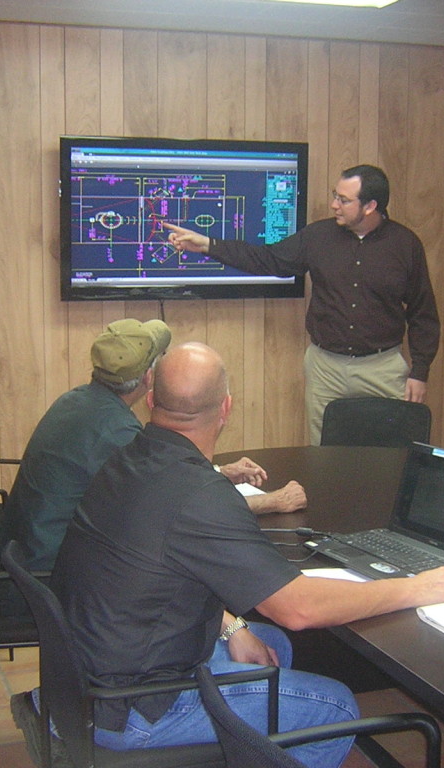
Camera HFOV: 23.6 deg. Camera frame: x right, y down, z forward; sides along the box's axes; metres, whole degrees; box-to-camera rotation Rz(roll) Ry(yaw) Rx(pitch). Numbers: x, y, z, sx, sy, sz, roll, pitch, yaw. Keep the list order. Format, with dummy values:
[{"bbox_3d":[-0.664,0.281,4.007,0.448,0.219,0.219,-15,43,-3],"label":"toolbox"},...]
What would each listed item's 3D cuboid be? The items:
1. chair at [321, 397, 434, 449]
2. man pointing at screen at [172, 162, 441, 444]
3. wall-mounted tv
[{"bbox_3d":[0.637,0.524,4.178,0.570,0.880,0.570,0,8,-1],"label":"chair"},{"bbox_3d":[0.357,0.007,4.474,1.100,1.820,0.450,1,8,10],"label":"man pointing at screen"},{"bbox_3d":[-0.159,-0.712,4.624,1.100,0.680,0.100,-2,10,-18],"label":"wall-mounted tv"}]

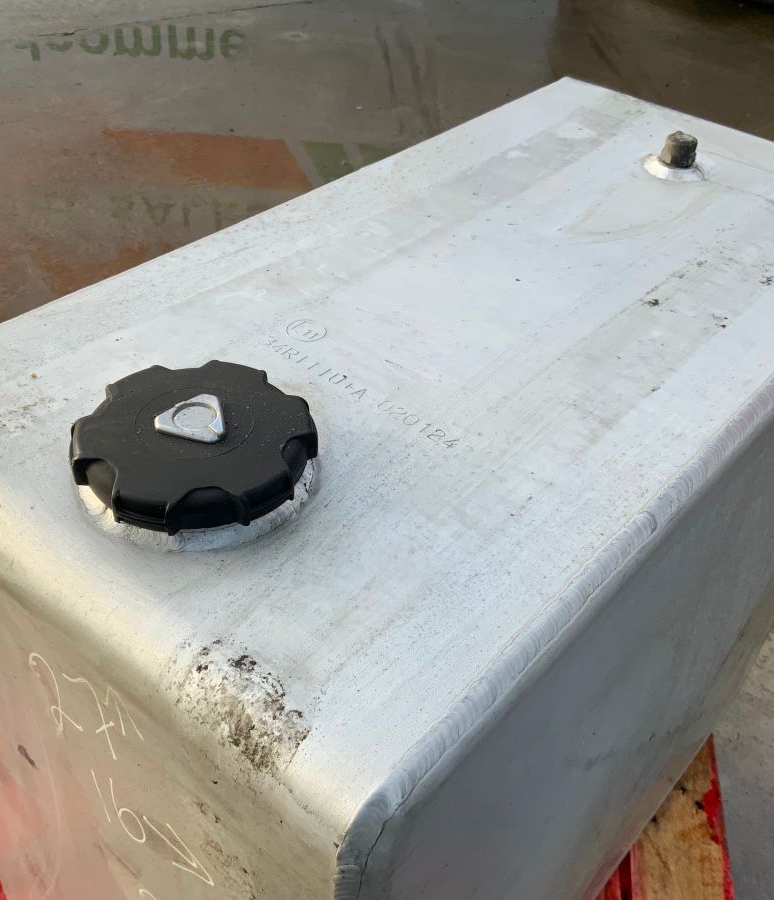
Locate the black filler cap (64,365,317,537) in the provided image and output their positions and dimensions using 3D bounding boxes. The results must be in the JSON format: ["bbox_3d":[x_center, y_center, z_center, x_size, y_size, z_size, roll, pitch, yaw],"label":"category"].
[{"bbox_3d":[-0.080,-0.006,0.420,0.102,0.020,0.102,3,40,-3],"label":"black filler cap"}]

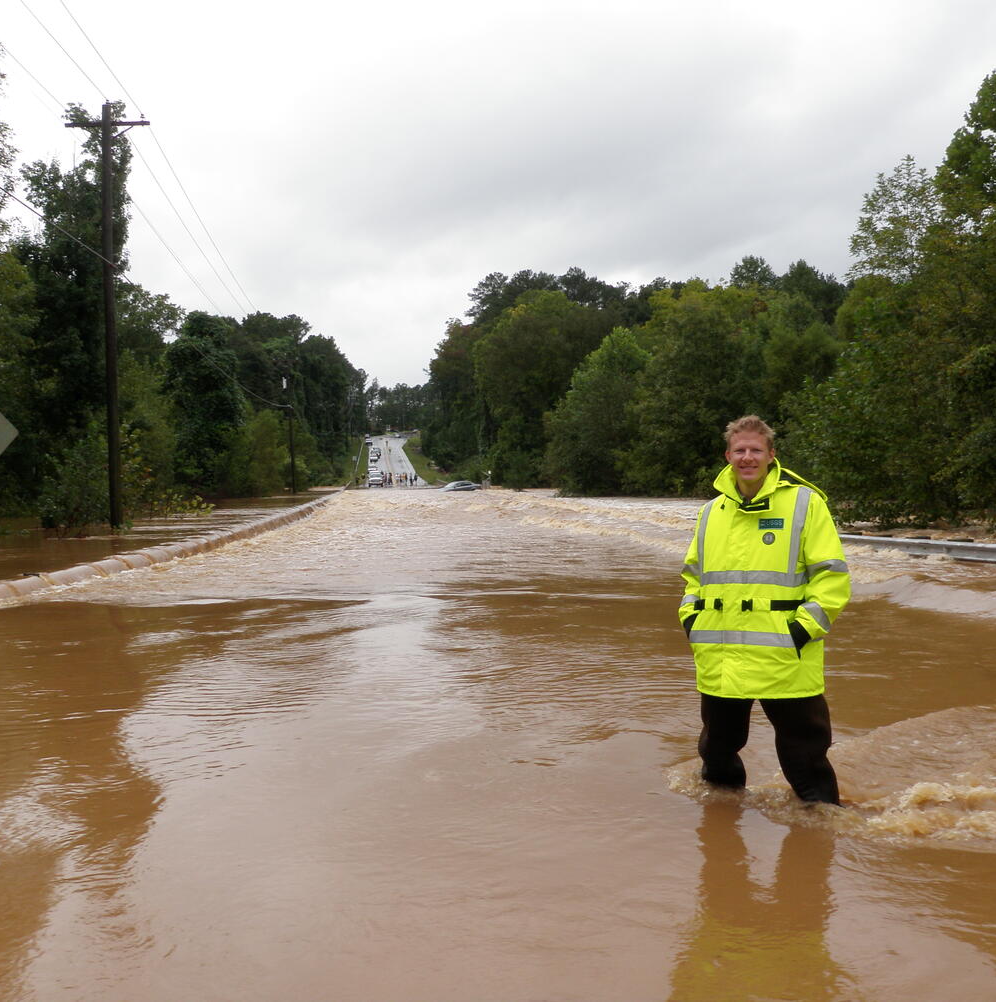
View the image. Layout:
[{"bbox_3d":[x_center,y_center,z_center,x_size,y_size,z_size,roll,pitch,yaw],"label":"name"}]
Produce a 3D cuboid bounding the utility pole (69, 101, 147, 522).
[{"bbox_3d":[-10.720,-4.950,29.870,2.350,12.000,0.340,-1,1,1],"label":"utility pole"}]

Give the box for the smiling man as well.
[{"bbox_3d":[1.050,0.560,4.270,0.690,1.800,0.430,1,2,34],"label":"smiling man"}]

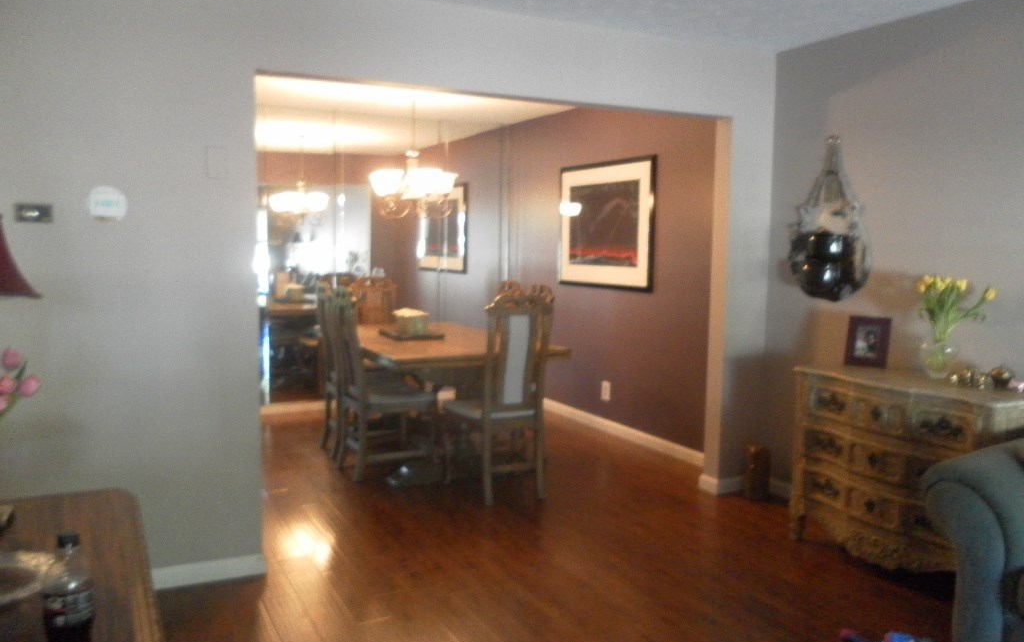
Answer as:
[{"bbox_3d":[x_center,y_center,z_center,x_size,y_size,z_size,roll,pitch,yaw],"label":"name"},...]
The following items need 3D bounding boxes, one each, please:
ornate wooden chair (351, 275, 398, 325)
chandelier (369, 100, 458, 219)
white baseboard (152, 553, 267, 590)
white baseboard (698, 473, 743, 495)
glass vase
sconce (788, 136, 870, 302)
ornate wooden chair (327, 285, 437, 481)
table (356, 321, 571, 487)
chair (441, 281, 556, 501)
[{"bbox_3d":[-0.976,0.222,6.369,0.420,1.130,0.570,-2,6,-27],"label":"ornate wooden chair"},{"bbox_3d":[-0.654,-1.103,5.468,0.600,0.860,0.600,1,5,0],"label":"chandelier"},{"bbox_3d":[-1.241,1.017,3.379,0.467,0.090,0.020,-2,6,-27],"label":"white baseboard"},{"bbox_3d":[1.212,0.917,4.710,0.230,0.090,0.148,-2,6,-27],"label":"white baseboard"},{"bbox_3d":[1.806,0.171,3.523,0.155,0.167,0.155,-2,6,-27],"label":"glass vase"},{"bbox_3d":[1.573,-0.508,4.125,0.195,0.820,0.430,-2,6,-27],"label":"sconce"},{"bbox_3d":[-0.753,0.350,5.022,0.550,1.125,0.430,-2,6,-27],"label":"ornate wooden chair"},{"bbox_3d":[-0.545,0.487,5.521,1.125,0.765,1.790,-2,6,-27],"label":"table"},{"bbox_3d":[-0.104,0.372,4.637,0.430,1.165,0.600,-2,6,-27],"label":"chair"}]

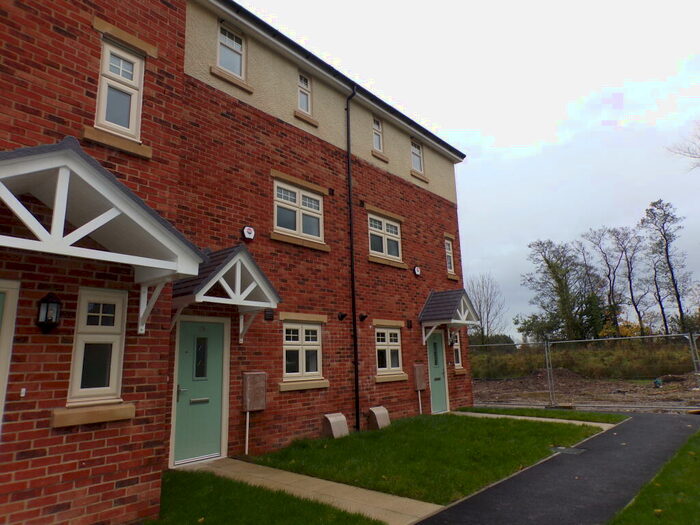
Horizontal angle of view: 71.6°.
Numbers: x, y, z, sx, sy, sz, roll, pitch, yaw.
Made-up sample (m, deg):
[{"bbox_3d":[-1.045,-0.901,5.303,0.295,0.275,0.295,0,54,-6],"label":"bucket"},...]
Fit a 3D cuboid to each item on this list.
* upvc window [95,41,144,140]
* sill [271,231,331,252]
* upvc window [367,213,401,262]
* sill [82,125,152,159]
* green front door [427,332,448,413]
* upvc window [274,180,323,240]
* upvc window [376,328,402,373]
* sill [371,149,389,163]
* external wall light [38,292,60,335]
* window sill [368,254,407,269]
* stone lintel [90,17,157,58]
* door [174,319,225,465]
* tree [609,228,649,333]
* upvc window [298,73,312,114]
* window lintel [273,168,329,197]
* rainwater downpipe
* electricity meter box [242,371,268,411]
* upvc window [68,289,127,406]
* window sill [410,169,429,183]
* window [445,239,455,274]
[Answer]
[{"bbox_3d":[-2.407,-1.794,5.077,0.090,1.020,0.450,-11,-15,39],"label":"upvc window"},{"bbox_3d":[-0.947,-0.377,9.259,0.150,0.142,1.590,-10,-14,38],"label":"sill"},{"bbox_3d":[0.809,-0.559,11.613,0.080,1.015,1.400,-10,-14,38],"label":"upvc window"},{"bbox_3d":[-2.372,-1.200,4.935,0.130,0.131,0.676,-11,-15,39],"label":"sill"},{"bbox_3d":[2.213,2.753,12.391,0.100,2.080,0.920,-11,-15,39],"label":"green front door"},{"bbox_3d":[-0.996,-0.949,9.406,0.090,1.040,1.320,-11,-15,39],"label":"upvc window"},{"bbox_3d":[0.846,2.009,10.940,0.070,1.015,0.990,-11,-15,39],"label":"upvc window"},{"bbox_3d":[0.690,-2.524,11.704,0.140,0.130,0.680,-11,-15,39],"label":"sill"},{"bbox_3d":[-2.495,0.422,4.022,0.210,0.321,0.165,-11,-15,39],"label":"external wall light"},{"bbox_3d":[0.875,0.015,11.464,0.150,0.143,1.595,-10,-14,38],"label":"window sill"},{"bbox_3d":[-2.318,-2.289,5.001,0.110,0.125,0.673,-10,-14,38],"label":"stone lintel"},{"bbox_3d":[-2.245,1.896,7.234,0.060,2.005,0.760,-11,-15,39],"label":"door"},{"bbox_3d":[22.799,2.487,38.890,2.967,11.135,3.000,-1,-12,0],"label":"tree"},{"bbox_3d":[-0.973,-3.490,10.038,0.070,0.850,0.390,-11,-15,39],"label":"upvc window"},{"bbox_3d":[-0.988,-1.544,9.507,0.110,0.135,1.510,-11,-15,39],"label":"window lintel"},{"bbox_3d":[0.109,-0.339,10.222,0.280,7.445,0.100,-11,-15,39],"label":"rainwater downpipe"},{"bbox_3d":[-1.535,2.073,7.824,0.120,0.587,0.400,-11,-15,39],"label":"electricity meter box"},{"bbox_3d":[-2.349,0.776,4.546,0.090,1.060,0.450,-11,-15,39],"label":"upvc window"},{"bbox_3d":[1.827,-2.286,13.013,0.140,0.130,0.870,-11,-15,39],"label":"window sill"},{"bbox_3d":[2.842,-0.131,14.076,0.080,1.005,0.475,-10,-14,38],"label":"window"}]

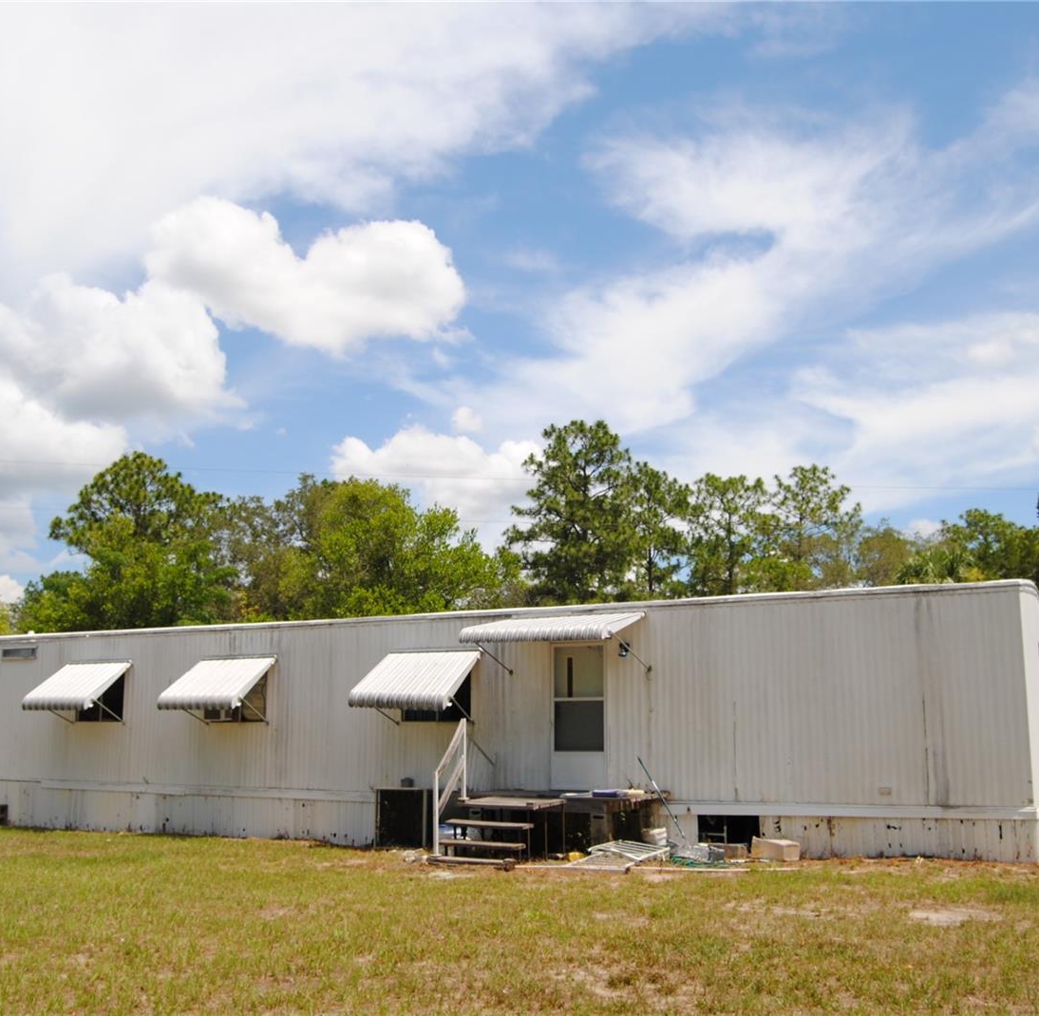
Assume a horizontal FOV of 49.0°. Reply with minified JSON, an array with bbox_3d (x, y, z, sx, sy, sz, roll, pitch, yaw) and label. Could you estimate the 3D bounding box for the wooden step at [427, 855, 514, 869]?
[{"bbox_3d":[-0.562,4.130,13.294,1.010,0.110,0.250,-6,-12,28],"label":"wooden step"}]

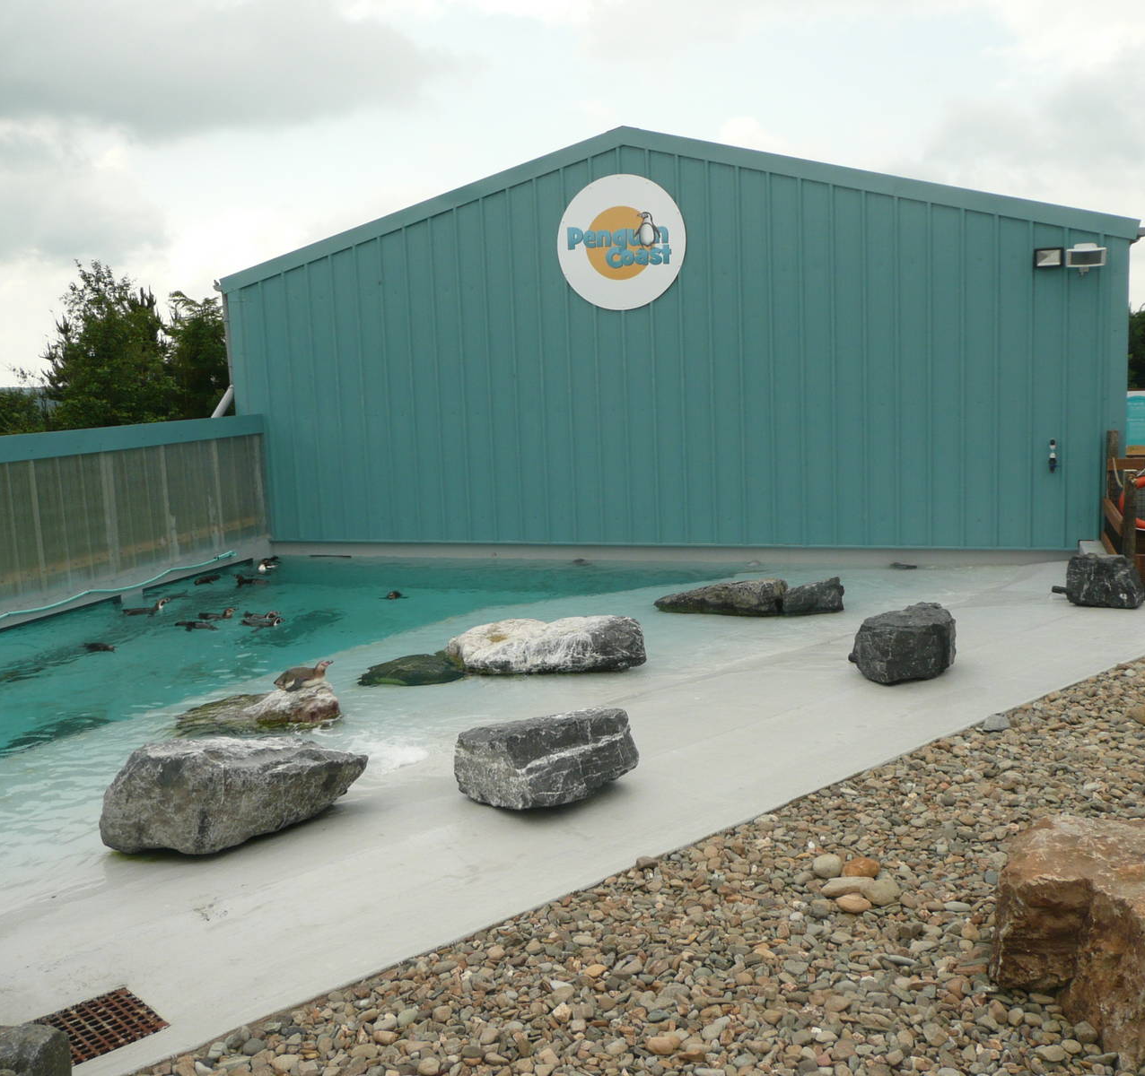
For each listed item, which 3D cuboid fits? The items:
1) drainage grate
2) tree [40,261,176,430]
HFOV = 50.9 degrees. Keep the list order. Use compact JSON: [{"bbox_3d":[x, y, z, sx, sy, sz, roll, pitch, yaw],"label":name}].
[{"bbox_3d":[-1.613,1.661,4.021,0.400,0.040,0.362,-9,10,-43],"label":"drainage grate"},{"bbox_3d":[-7.692,-2.299,20.141,2.400,4.570,2.400,0,8,18],"label":"tree"}]

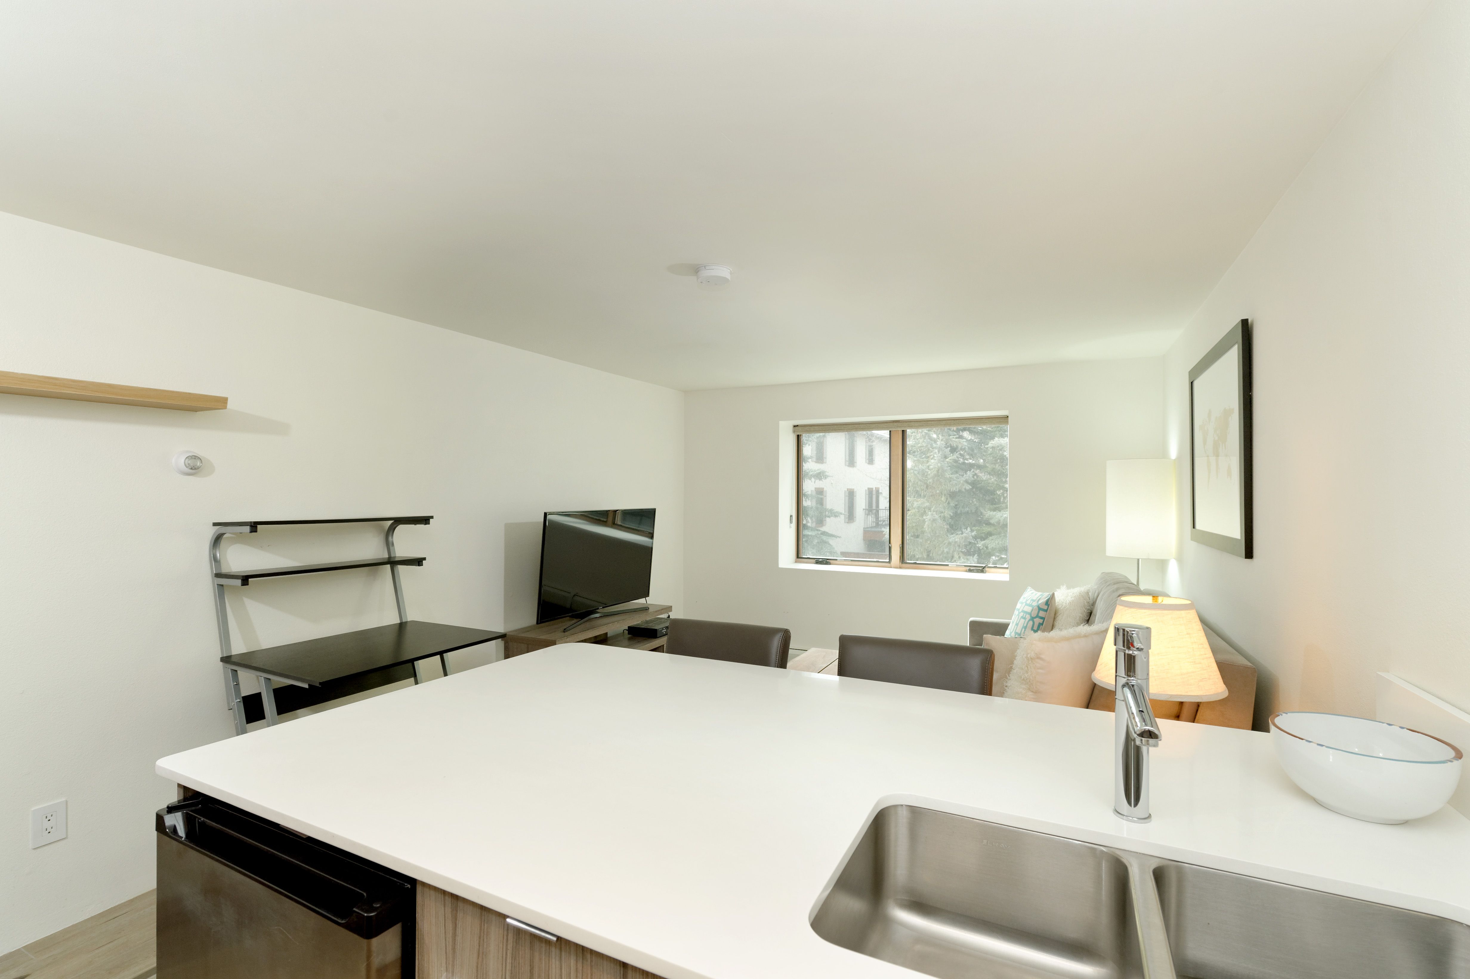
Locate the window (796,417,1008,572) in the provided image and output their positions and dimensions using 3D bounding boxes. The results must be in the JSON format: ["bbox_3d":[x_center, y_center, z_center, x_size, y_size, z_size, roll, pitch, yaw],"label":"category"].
[{"bbox_3d":[1.216,0.039,4.954,1.615,1.105,0.080,0,0,27],"label":"window"}]

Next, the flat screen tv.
[{"bbox_3d":[-0.835,0.468,4.092,0.180,0.677,1.105,0,0,27],"label":"flat screen tv"}]

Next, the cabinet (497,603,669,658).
[{"bbox_3d":[-0.865,1.100,4.074,0.385,0.583,1.180,0,0,27],"label":"cabinet"}]

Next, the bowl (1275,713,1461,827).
[{"bbox_3d":[0.914,0.413,0.955,0.202,0.106,0.202,0,0,0],"label":"bowl"}]

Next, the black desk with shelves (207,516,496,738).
[{"bbox_3d":[-1.438,0.758,2.578,0.690,1.258,0.780,0,0,27],"label":"black desk with shelves"}]

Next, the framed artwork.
[{"bbox_3d":[1.832,-0.158,2.495,0.026,0.759,1.015,0,0,27],"label":"framed artwork"}]

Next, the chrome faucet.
[{"bbox_3d":[0.539,0.331,0.878,0.050,0.268,0.165,0,0,27],"label":"chrome faucet"}]

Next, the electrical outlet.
[{"bbox_3d":[-2.127,1.040,2.028,0.008,0.122,0.077,0,0,27],"label":"electrical outlet"}]

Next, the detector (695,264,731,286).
[{"bbox_3d":[-0.080,-0.792,2.435,0.137,0.038,0.137,0,0,0],"label":"detector"}]

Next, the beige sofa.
[{"bbox_3d":[1.470,0.945,2.940,0.995,0.900,1.920,0,0,27],"label":"beige sofa"}]

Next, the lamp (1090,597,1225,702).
[{"bbox_3d":[1.096,0.549,1.685,0.290,0.525,0.290,0,0,27],"label":"lamp"}]

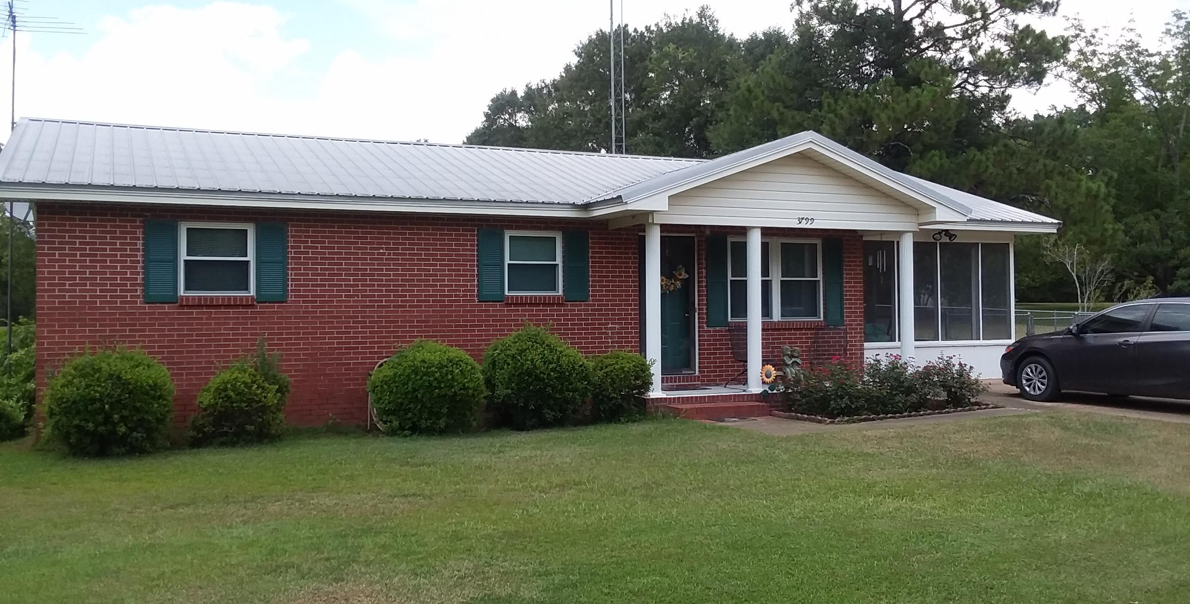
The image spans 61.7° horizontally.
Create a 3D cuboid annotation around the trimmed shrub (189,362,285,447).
[{"bbox_3d":[-4.093,1.180,11.400,1.046,0.934,1.003,0,0,-26],"label":"trimmed shrub"}]

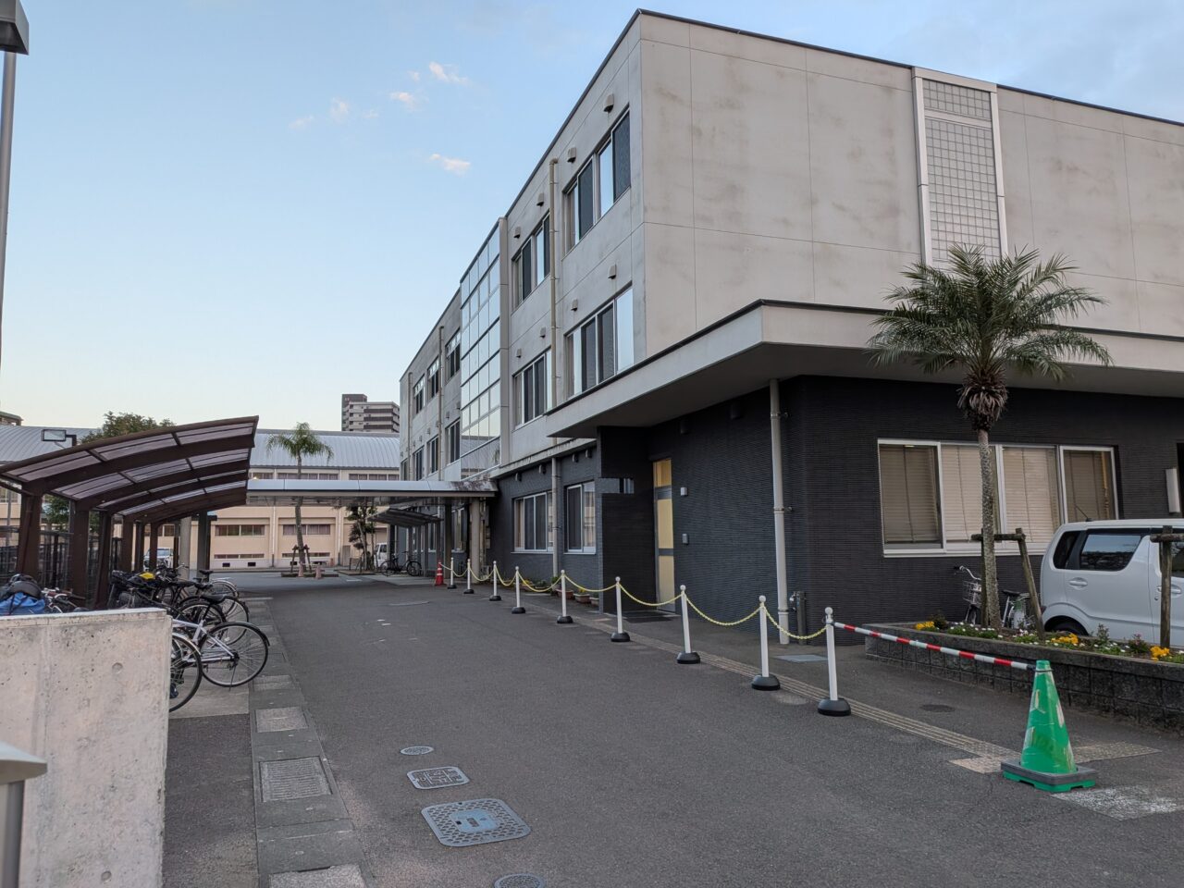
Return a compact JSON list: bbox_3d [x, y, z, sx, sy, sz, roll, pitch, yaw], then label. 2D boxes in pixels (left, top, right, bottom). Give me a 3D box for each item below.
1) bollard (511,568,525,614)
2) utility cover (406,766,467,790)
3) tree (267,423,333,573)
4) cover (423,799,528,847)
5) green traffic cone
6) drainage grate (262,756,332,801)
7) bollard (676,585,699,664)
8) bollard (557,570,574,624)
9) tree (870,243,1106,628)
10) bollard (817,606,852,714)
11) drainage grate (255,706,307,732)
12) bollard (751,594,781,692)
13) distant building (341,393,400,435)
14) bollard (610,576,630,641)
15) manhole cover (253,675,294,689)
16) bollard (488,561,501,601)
[{"bbox_3d":[-1.471,2.902,16.404,0.275,0.890,0.275,1,-7,-19],"label":"bollard"},{"bbox_3d":[-0.987,2.154,5.269,0.347,0.030,0.419,2,-7,-22],"label":"utility cover"},{"bbox_3d":[-13.557,2.472,38.376,3.100,7.000,3.100,1,-7,-19],"label":"tree"},{"bbox_3d":[-0.640,2.061,4.458,0.470,0.030,0.653,2,-7,-24],"label":"cover"},{"bbox_3d":[2.793,1.710,5.061,0.370,0.715,0.370,2,-7,-24],"label":"green traffic cone"},{"bbox_3d":[-2.034,2.301,5.606,0.402,0.050,0.968,2,-7,-23],"label":"drainage grate"},{"bbox_3d":[1.099,2.109,9.609,0.283,0.883,0.283,-1,-6,0],"label":"bollard"},{"bbox_3d":[-0.483,2.699,14.644,0.275,0.890,0.275,-1,-6,0],"label":"bollard"},{"bbox_3d":[4.546,-0.083,9.611,2.704,4.540,2.623,1,-6,-19],"label":"tree"},{"bbox_3d":[2.073,1.847,7.077,0.275,0.890,0.275,1,-7,-19],"label":"bollard"},{"bbox_3d":[-2.797,2.502,7.385,0.402,0.050,0.968,2,-7,-23],"label":"drainage grate"},{"bbox_3d":[1.682,1.933,8.037,0.283,0.883,0.283,-1,-6,0],"label":"bollard"},{"bbox_3d":[-79.189,8.758,304.759,20.607,52.500,22.000,-1,-6,1],"label":"distant building"},{"bbox_3d":[0.376,2.335,11.633,0.283,0.883,0.283,-1,-6,0],"label":"bollard"},{"bbox_3d":[-3.406,2.566,8.774,0.400,0.030,0.970,2,-7,-23],"label":"manhole cover"},{"bbox_3d":[-2.221,3.147,18.899,0.283,0.883,0.283,1,-6,-19],"label":"bollard"}]

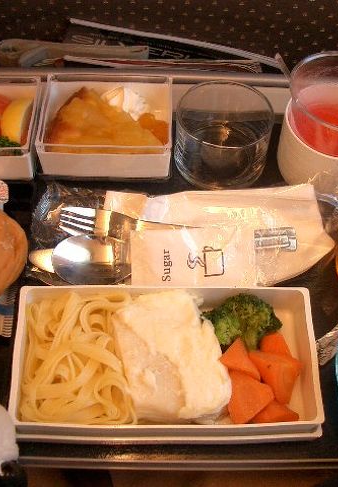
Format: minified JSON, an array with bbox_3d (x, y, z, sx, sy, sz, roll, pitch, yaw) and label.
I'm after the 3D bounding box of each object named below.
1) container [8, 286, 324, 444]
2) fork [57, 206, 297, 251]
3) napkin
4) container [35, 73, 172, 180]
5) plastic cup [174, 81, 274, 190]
[{"bbox_3d":[-0.001,0.073,0.405,0.178,0.034,0.086,0,58,0],"label":"container"},{"bbox_3d":[0.006,-0.011,0.461,0.168,0.013,0.021,5,59,3],"label":"fork"},{"bbox_3d":[0.035,-0.004,0.461,0.162,0.016,0.082,0,58,0],"label":"napkin"},{"bbox_3d":[-0.046,-0.090,0.503,0.096,0.035,0.070,1,58,0],"label":"container"},{"bbox_3d":[0.040,-0.078,0.485,0.067,0.054,0.067,0,58,0],"label":"plastic cup"}]

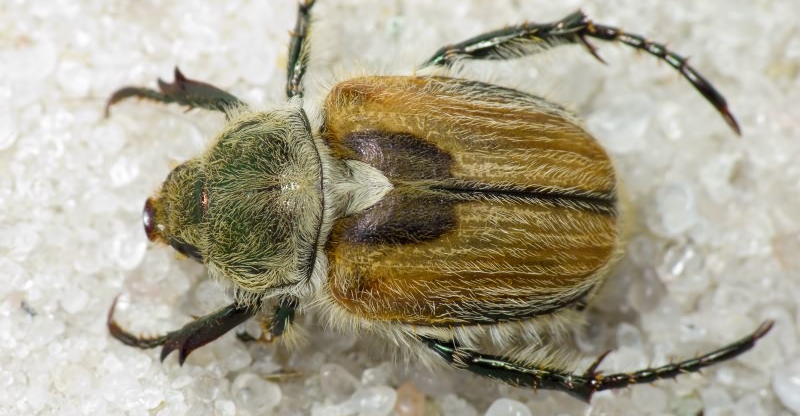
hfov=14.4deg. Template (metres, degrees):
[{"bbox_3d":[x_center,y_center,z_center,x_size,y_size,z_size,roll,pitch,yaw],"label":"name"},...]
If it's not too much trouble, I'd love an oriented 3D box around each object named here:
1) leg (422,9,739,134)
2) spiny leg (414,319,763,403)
[{"bbox_3d":[0.004,-0.003,0.070,0.007,0.002,0.002,12,77,3],"label":"leg"},{"bbox_3d":[0.004,0.003,0.069,0.008,0.002,0.002,-2,77,0],"label":"spiny leg"}]

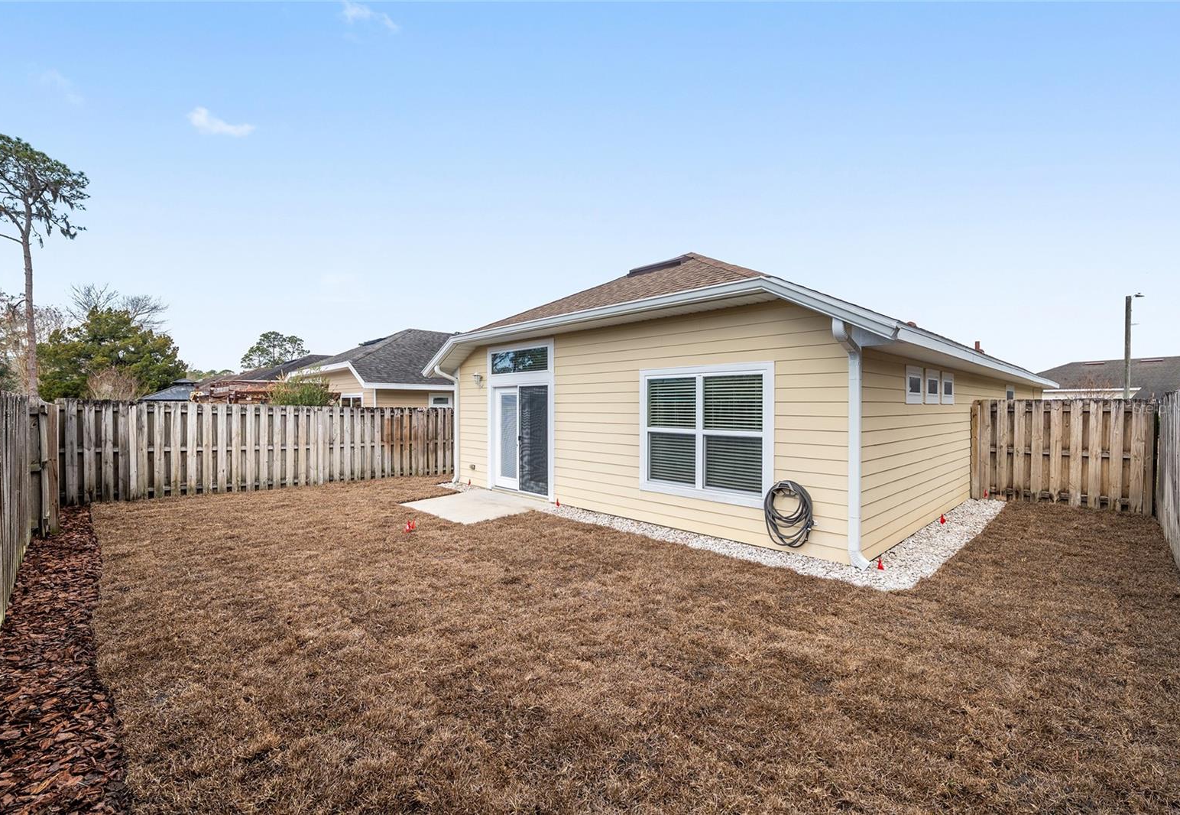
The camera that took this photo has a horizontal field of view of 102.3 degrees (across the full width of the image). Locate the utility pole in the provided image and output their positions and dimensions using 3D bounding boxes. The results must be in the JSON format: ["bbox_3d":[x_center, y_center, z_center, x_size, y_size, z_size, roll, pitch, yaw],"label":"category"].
[{"bbox_3d":[28.400,-2.200,24.850,0.680,7.700,0.250,1,1,44],"label":"utility pole"}]

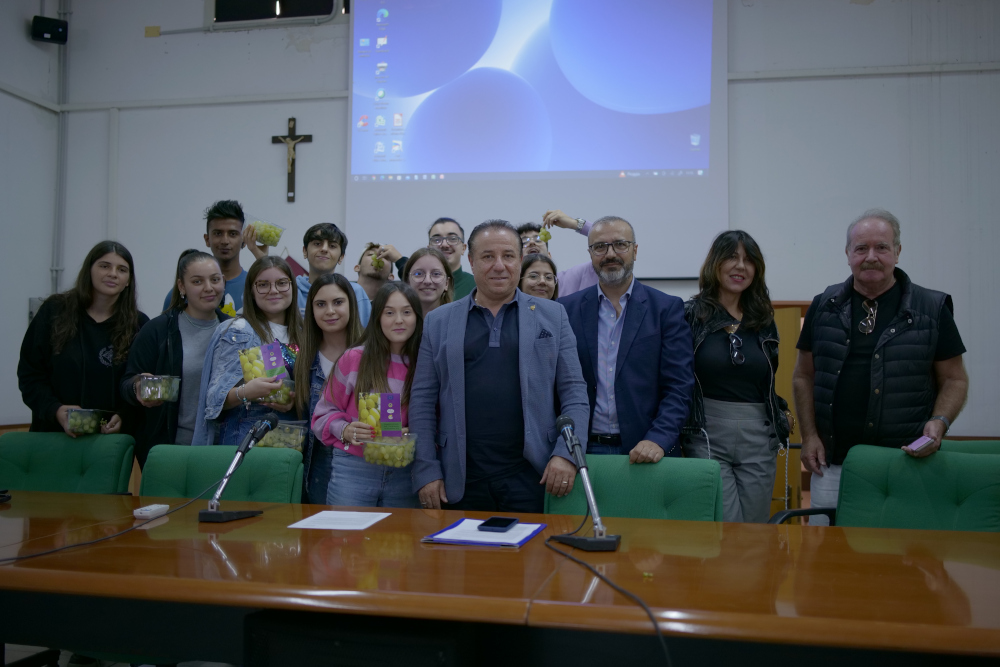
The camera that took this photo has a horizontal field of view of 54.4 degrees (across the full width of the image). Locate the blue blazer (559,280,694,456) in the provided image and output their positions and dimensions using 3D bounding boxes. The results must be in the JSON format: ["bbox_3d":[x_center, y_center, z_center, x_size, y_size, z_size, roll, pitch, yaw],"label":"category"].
[{"bbox_3d":[0.429,0.192,3.375,0.500,0.740,0.360,0,-2,12],"label":"blue blazer"}]

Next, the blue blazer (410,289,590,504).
[{"bbox_3d":[0.002,0.208,3.074,0.560,0.680,0.340,0,-2,2],"label":"blue blazer"}]

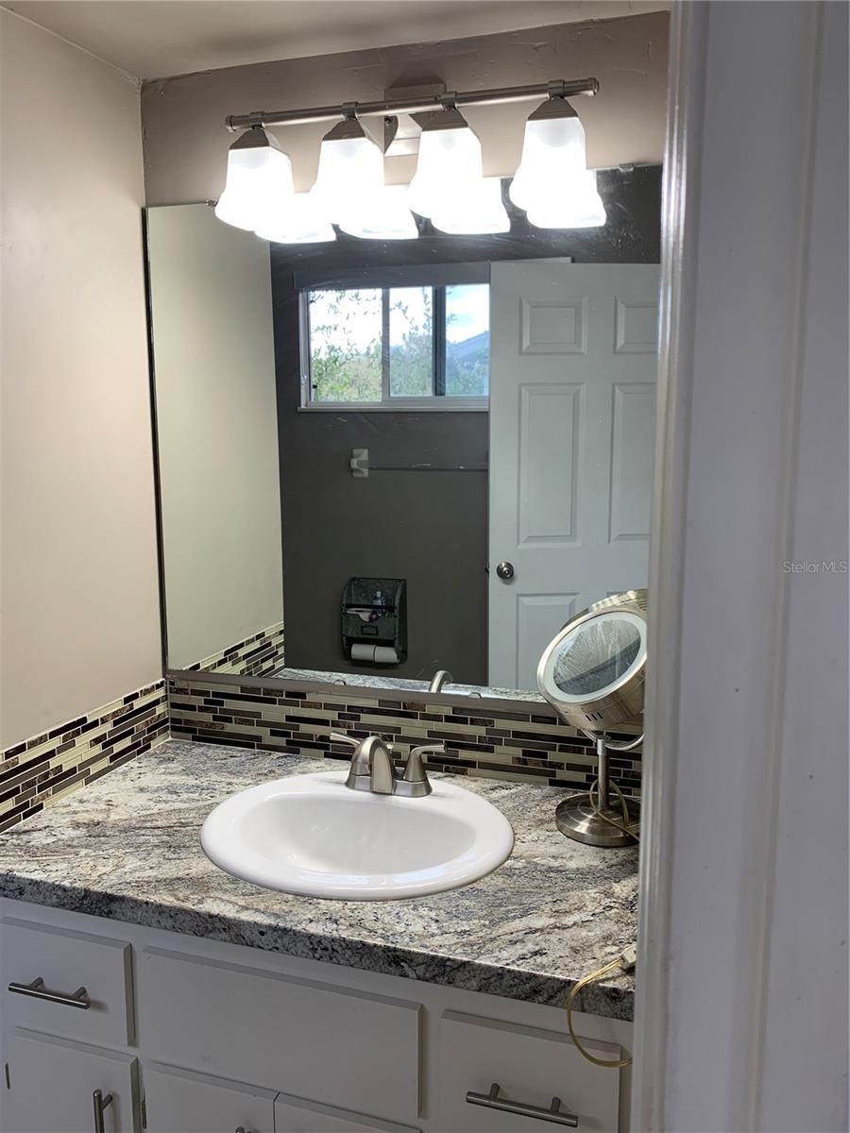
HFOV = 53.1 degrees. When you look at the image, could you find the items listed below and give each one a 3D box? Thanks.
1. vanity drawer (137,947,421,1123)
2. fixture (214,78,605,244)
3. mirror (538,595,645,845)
[{"bbox_3d":[-0.199,0.622,1.150,0.405,0.152,0.019,3,9,17],"label":"vanity drawer"},{"bbox_3d":[-0.038,-0.704,1.416,0.645,0.219,0.132,3,9,17],"label":"fixture"},{"bbox_3d":[0.288,0.253,1.359,0.185,0.350,0.210,-4,9,-27],"label":"mirror"}]

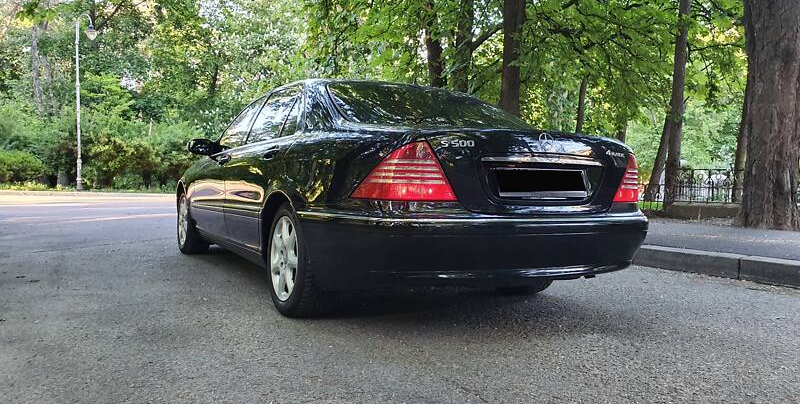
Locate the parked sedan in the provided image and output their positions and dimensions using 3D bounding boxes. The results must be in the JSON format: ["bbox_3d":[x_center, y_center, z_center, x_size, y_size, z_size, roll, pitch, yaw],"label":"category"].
[{"bbox_3d":[-0.539,-0.140,4.895,1.860,1.450,5.030,0,3,-30],"label":"parked sedan"}]

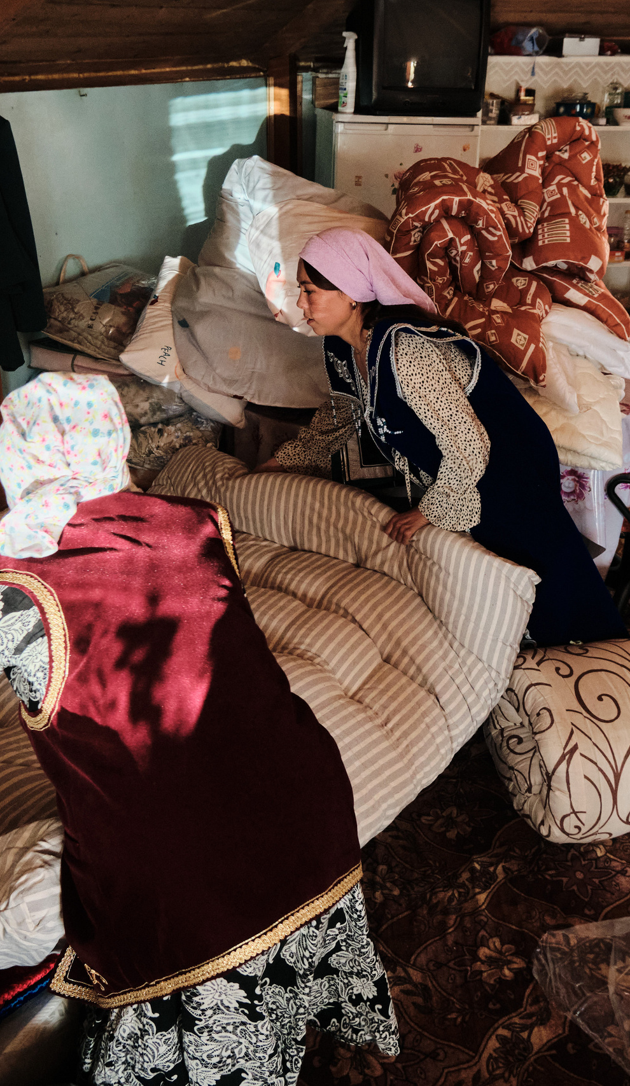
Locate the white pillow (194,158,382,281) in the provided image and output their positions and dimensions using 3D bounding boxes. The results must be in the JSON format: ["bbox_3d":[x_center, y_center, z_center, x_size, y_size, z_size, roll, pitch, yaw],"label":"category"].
[{"bbox_3d":[-0.054,-0.966,3.300,0.560,0.430,0.190,24,-8,10],"label":"white pillow"}]

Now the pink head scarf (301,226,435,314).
[{"bbox_3d":[0.130,-0.658,2.500,0.310,0.185,0.195,-12,25,-4],"label":"pink head scarf"}]

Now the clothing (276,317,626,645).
[{"bbox_3d":[0.372,-0.145,2.861,0.800,1.080,0.530,-9,26,-20],"label":"clothing"}]

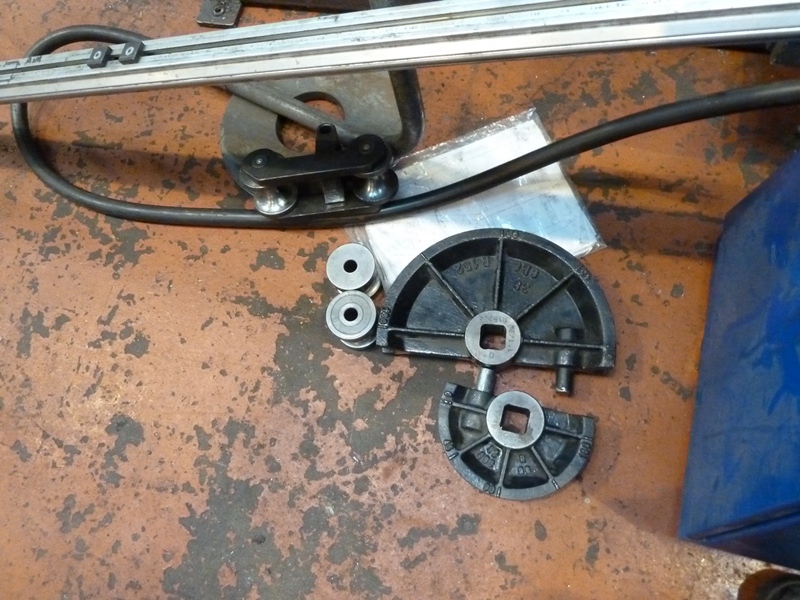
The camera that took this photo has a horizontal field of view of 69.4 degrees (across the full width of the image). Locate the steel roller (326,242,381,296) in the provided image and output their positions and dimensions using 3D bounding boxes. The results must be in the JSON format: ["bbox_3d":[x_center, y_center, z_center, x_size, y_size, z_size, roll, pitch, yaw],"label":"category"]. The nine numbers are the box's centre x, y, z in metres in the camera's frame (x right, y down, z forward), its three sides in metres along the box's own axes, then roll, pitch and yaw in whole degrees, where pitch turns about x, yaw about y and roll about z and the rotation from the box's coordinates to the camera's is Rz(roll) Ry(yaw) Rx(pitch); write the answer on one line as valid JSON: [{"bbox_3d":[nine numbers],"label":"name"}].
[{"bbox_3d":[-0.064,-0.039,0.818,0.068,0.049,0.068,0,73,8],"label":"steel roller"}]

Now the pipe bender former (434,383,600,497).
[{"bbox_3d":[0.139,0.179,0.731,0.192,0.043,0.137,13,76,11],"label":"pipe bender former"}]

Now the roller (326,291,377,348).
[{"bbox_3d":[-0.062,0.028,0.797,0.068,0.049,0.068,0,73,8],"label":"roller"}]

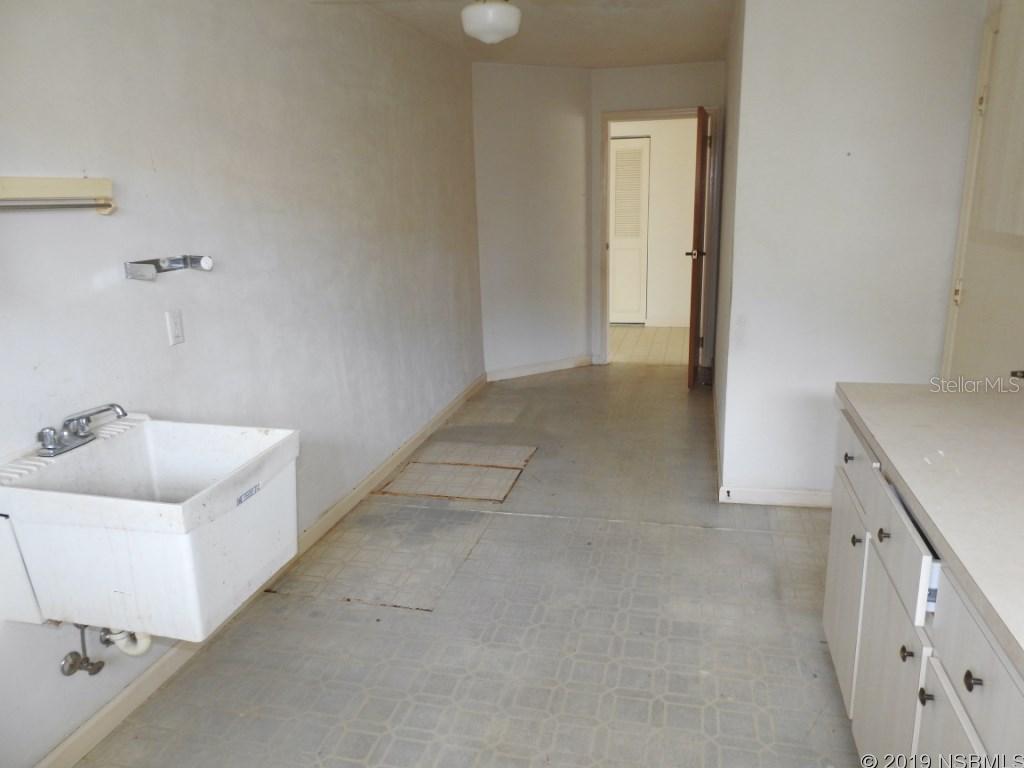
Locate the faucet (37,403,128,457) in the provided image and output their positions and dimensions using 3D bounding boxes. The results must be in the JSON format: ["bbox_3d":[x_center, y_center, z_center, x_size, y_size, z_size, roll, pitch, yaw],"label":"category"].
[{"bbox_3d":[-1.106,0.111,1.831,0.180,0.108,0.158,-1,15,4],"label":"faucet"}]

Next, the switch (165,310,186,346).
[{"bbox_3d":[-1.104,-0.184,2.333,0.010,0.113,0.068,2,16,14],"label":"switch"}]

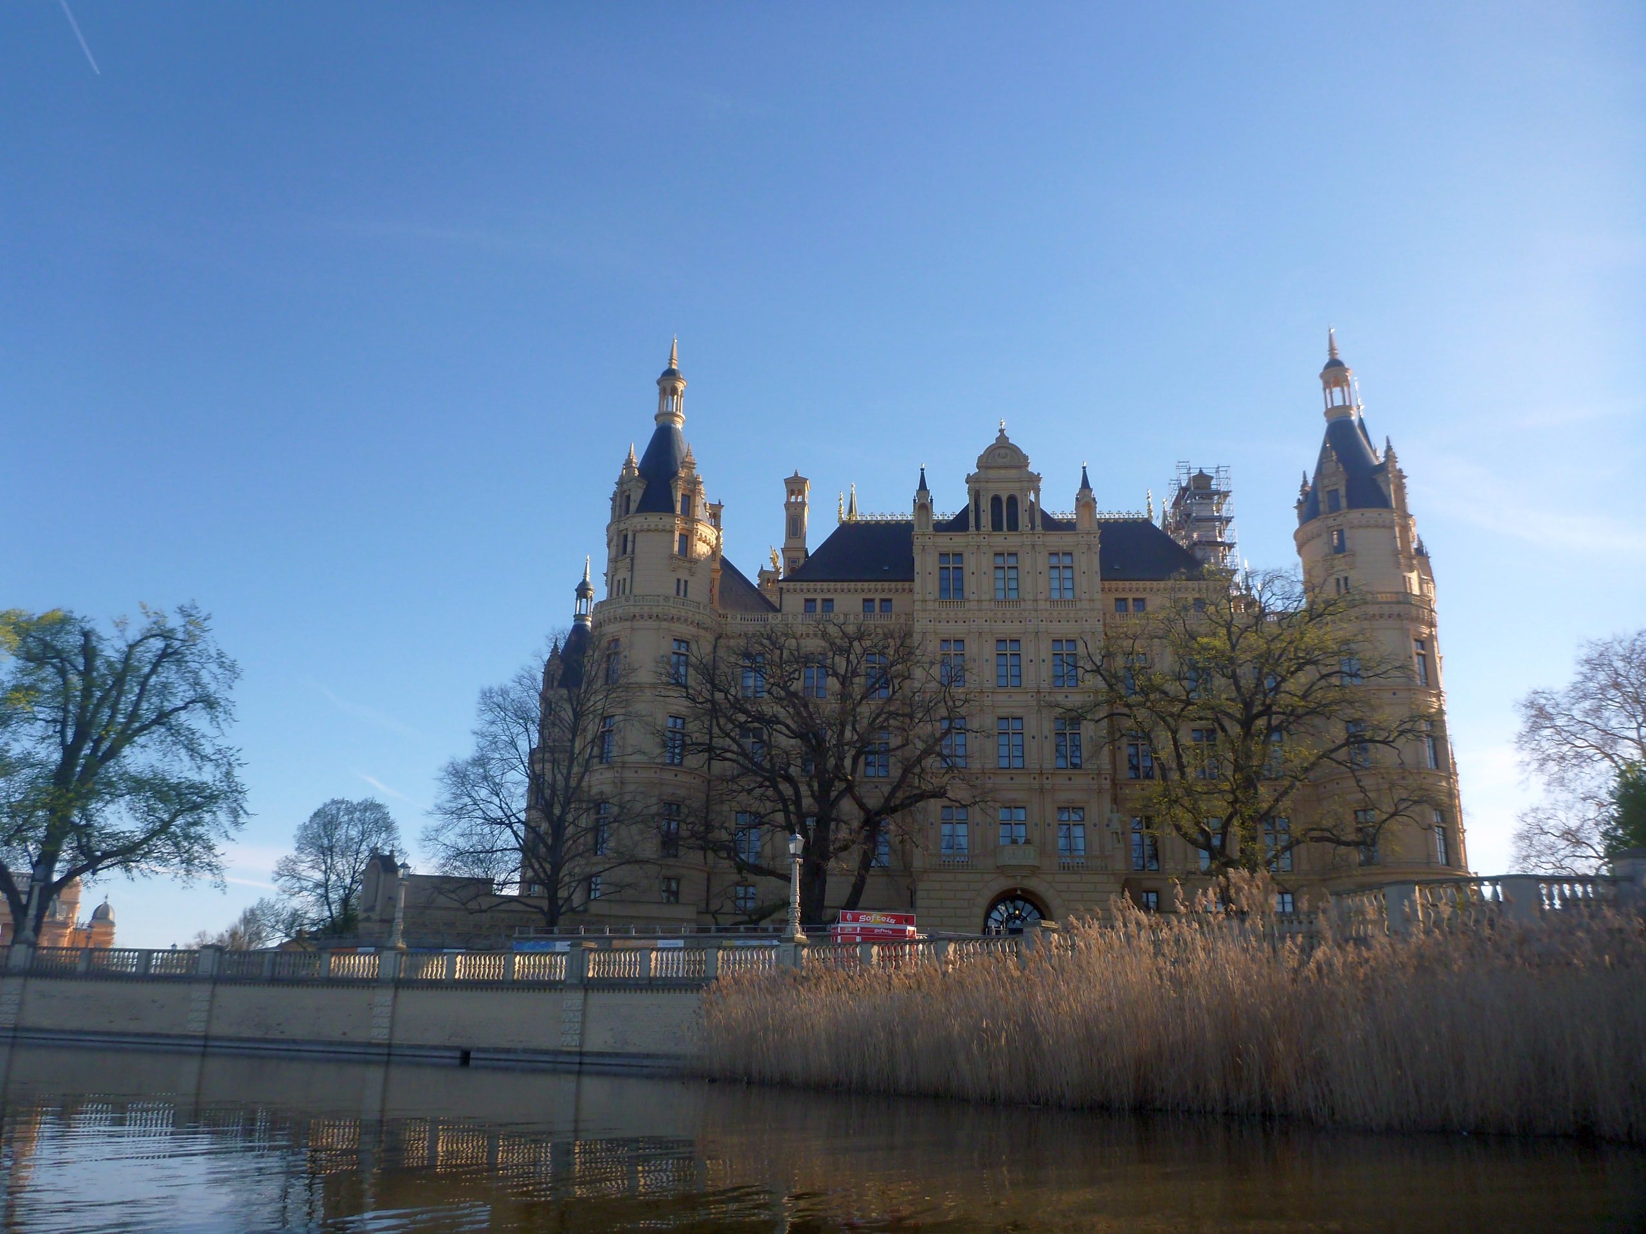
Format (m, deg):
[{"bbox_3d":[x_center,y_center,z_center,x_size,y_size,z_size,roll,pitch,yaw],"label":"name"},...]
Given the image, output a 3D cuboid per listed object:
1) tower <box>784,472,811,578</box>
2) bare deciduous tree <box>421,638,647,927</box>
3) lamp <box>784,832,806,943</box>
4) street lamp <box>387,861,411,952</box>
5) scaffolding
[{"bbox_3d":[-1.844,-6.529,93.208,1.700,8.002,1.700,0,-17,3],"label":"tower"},{"bbox_3d":[-14.138,8.455,65.390,11.300,15.304,10.800,1,-17,0],"label":"bare deciduous tree"},{"bbox_3d":[-0.829,8.310,40.882,0.620,3.344,0.620,1,-17,0],"label":"lamp"},{"bbox_3d":[-15.586,10.627,48.983,0.620,3.290,0.620,1,-17,0],"label":"street lamp"},{"bbox_3d":[26.123,-6.747,91.857,3.800,8.004,3.800,0,-17,3],"label":"scaffolding"}]

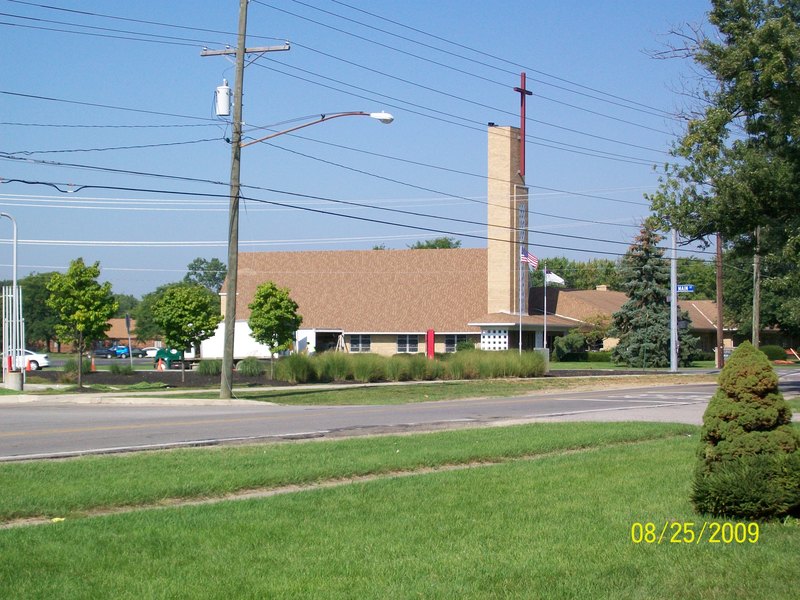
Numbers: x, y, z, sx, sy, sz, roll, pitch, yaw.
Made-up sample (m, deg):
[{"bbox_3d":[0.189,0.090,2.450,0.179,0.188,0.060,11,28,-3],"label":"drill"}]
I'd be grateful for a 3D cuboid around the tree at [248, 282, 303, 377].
[{"bbox_3d":[-6.080,1.475,79.000,2.700,4.659,2.650,0,-2,0],"label":"tree"}]

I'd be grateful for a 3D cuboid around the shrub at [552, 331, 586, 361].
[{"bbox_3d":[14.040,3.852,134.000,2.750,2.600,2.600,0,-2,0],"label":"shrub"}]

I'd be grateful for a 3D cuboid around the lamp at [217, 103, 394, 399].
[{"bbox_3d":[-2.892,-1.233,47.320,5.700,8.300,0.500,-1,-2,29],"label":"lamp"}]

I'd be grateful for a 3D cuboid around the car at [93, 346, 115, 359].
[{"bbox_3d":[-33.103,5.795,180.000,4.400,1.450,1.750,-1,-2,35],"label":"car"}]

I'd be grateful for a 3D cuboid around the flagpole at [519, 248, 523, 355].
[{"bbox_3d":[7.915,0.578,106.000,0.130,7.905,0.130,0,-2,0],"label":"flagpole"}]

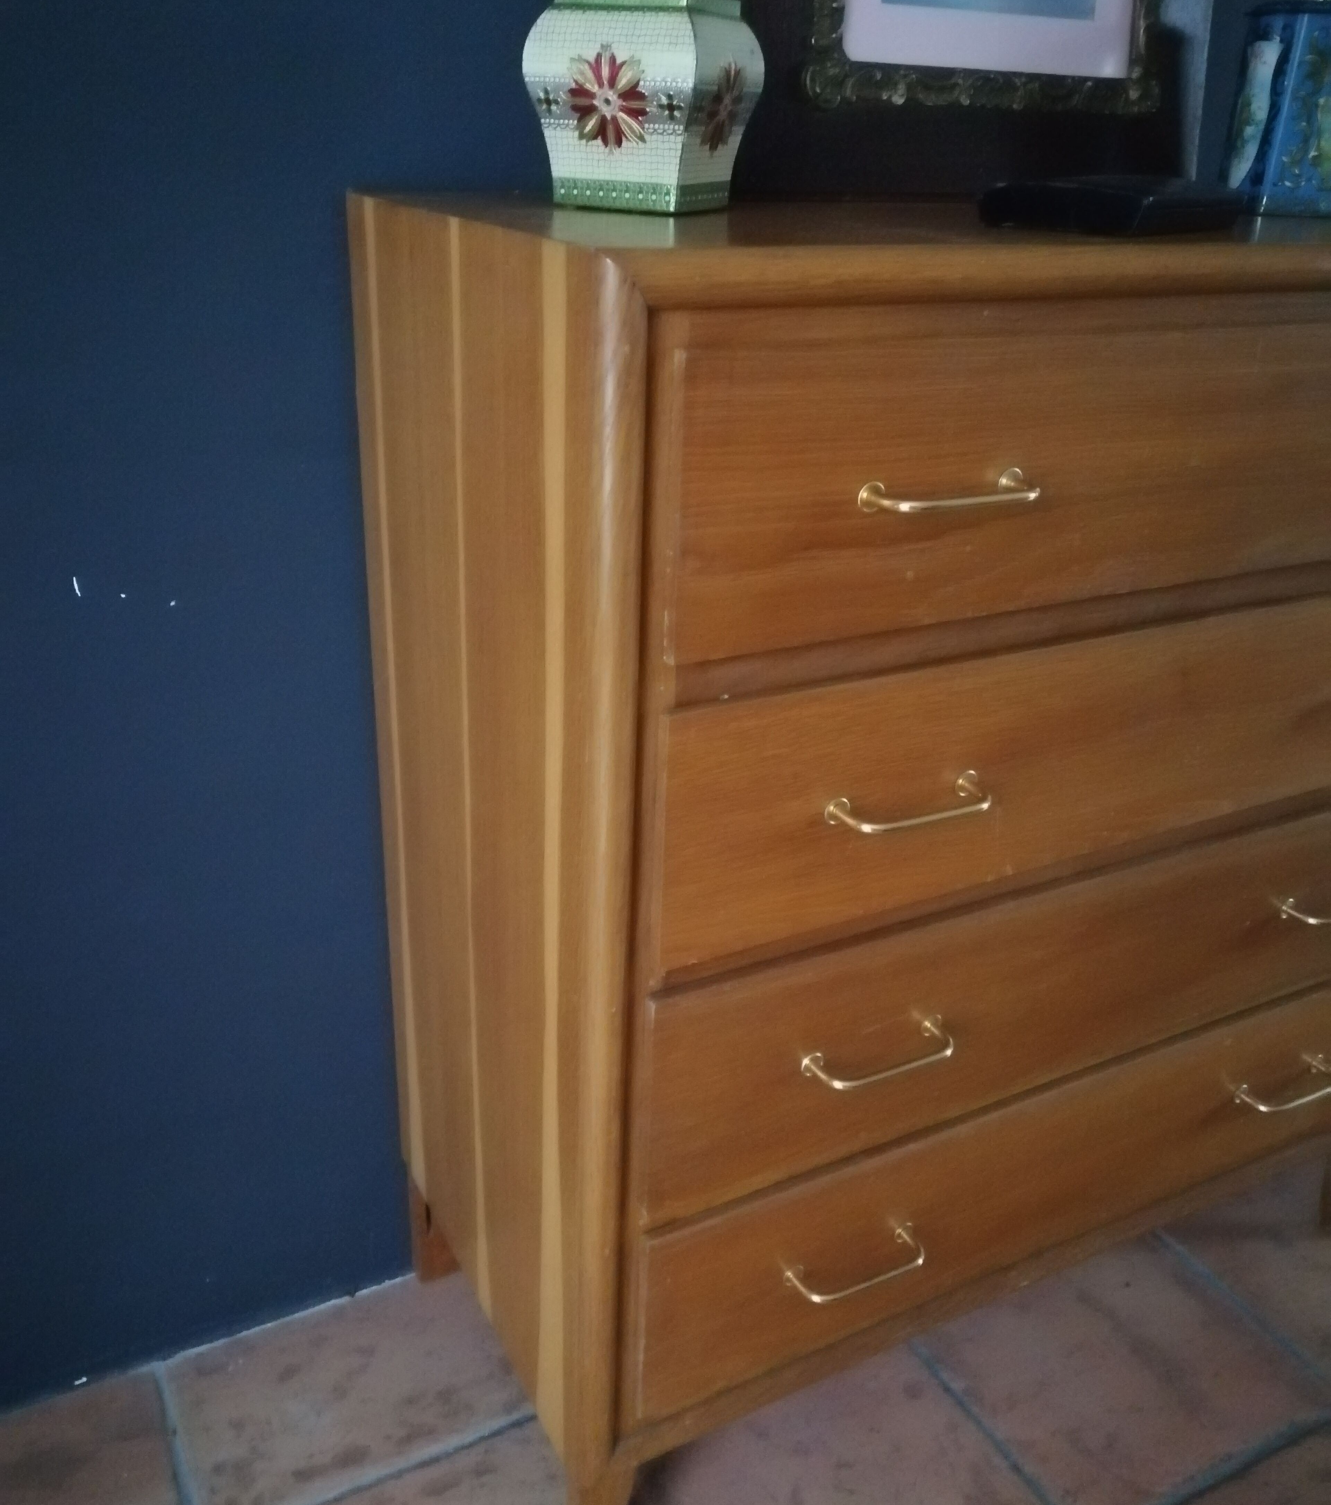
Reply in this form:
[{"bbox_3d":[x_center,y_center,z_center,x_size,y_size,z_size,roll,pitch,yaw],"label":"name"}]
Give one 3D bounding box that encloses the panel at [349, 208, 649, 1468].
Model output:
[{"bbox_3d":[-0.125,0.072,0.981,0.034,0.844,0.389,-11,28,-27],"label":"panel"}]

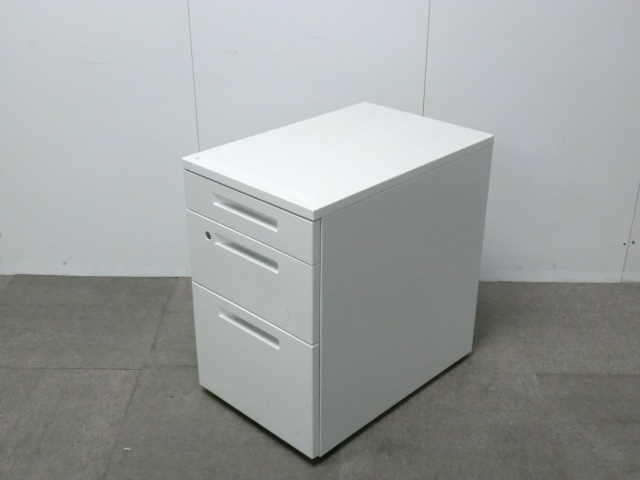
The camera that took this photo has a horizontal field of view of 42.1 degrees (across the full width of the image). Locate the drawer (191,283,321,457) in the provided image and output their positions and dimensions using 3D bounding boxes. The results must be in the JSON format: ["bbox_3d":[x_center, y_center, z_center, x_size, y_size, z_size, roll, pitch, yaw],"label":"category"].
[{"bbox_3d":[0.019,0.210,2.034,0.393,0.294,0.500,23,34,39],"label":"drawer"}]

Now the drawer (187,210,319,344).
[{"bbox_3d":[0.019,-0.005,1.930,0.393,0.184,0.500,23,34,39],"label":"drawer"}]

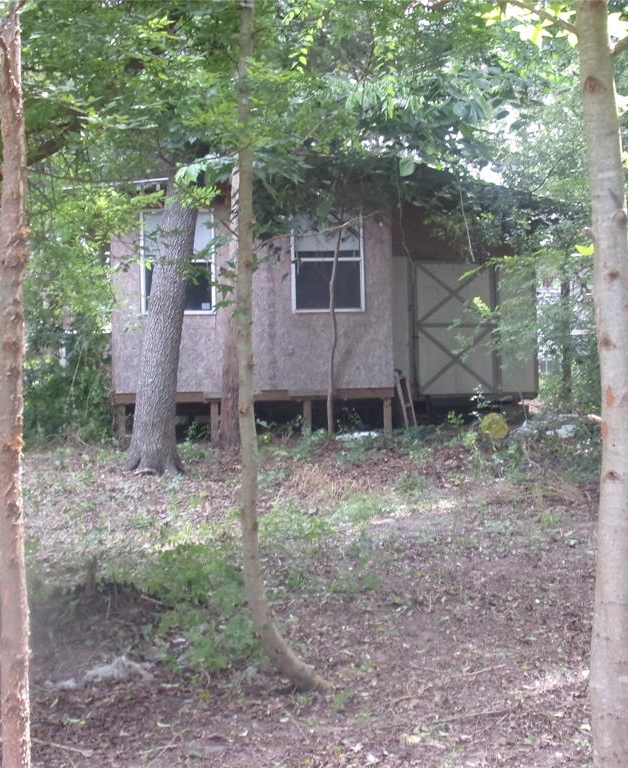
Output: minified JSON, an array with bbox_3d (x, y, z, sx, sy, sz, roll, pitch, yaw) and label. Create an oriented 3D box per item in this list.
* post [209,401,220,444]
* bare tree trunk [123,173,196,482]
[{"bbox_3d":[-1.236,0.466,16.900,0.110,0.530,0.110,-1,1,-7],"label":"post"},{"bbox_3d":[-1.580,-0.585,14.100,0.720,3.060,0.620,-1,1,0],"label":"bare tree trunk"}]

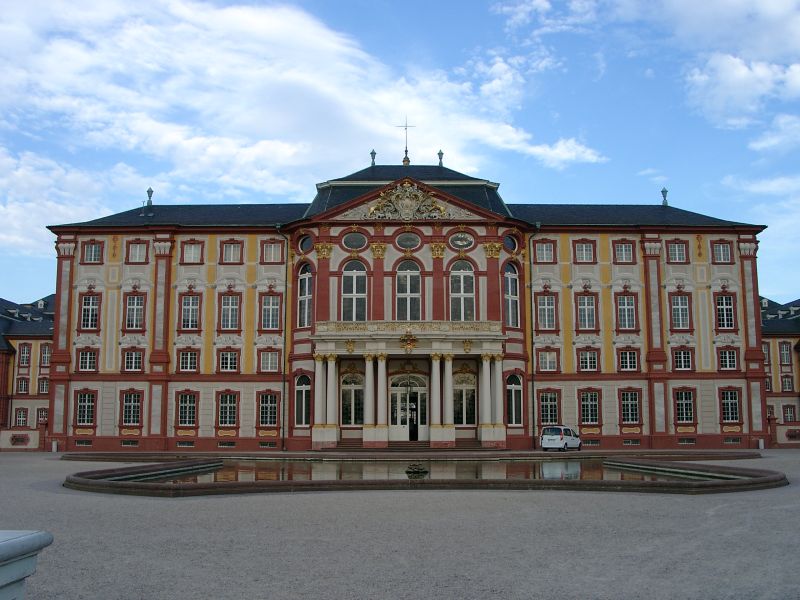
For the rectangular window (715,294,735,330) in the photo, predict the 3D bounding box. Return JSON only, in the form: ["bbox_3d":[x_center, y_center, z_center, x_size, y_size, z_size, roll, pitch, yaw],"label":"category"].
[{"bbox_3d":[25.803,1.004,62.377,1.450,2.740,0.250,0,-8,-1],"label":"rectangular window"}]

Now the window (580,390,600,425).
[{"bbox_3d":[15.534,8.813,64.130,1.470,2.670,0.250,0,-8,0],"label":"window"}]

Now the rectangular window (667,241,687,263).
[{"bbox_3d":[22.130,-3.761,62.723,1.419,1.594,0.250,0,-8,-1],"label":"rectangular window"}]

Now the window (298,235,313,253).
[{"bbox_3d":[-7.354,-4.397,61.153,0.300,1.347,1.850,6,-10,-41],"label":"window"}]

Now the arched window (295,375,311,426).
[{"bbox_3d":[-7.446,7.737,60.323,1.926,3.975,0.300,-7,-10,44],"label":"arched window"}]

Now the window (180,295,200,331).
[{"bbox_3d":[-16.356,0.999,61.584,1.406,2.685,0.250,0,-8,-1],"label":"window"}]

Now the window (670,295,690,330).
[{"bbox_3d":[23.032,1.038,64.466,1.370,2.920,0.250,0,-8,-1],"label":"window"}]

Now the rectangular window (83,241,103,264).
[{"bbox_3d":[-24.903,-3.813,63.721,1.466,1.734,0.200,0,-8,-1],"label":"rectangular window"}]

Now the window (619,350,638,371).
[{"bbox_3d":[18.042,4.806,61.908,1.427,1.542,0.250,0,-8,-1],"label":"window"}]

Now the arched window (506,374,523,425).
[{"bbox_3d":[9.202,8.026,62.974,0.250,4.080,2.000,-8,-11,43],"label":"arched window"}]

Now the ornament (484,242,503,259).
[{"bbox_3d":[7.131,-3.774,60.256,1.459,1.262,0.600,0,-7,-1],"label":"ornament"}]

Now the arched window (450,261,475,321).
[{"bbox_3d":[4.779,-0.575,59.940,1.901,4.992,0.250,0,-8,-1],"label":"arched window"}]

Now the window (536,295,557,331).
[{"bbox_3d":[11.579,1.008,61.918,1.398,2.755,0.250,0,-8,-1],"label":"window"}]

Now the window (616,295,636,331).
[{"bbox_3d":[18.074,1.008,62.595,1.340,2.757,0.250,0,-7,-1],"label":"window"}]

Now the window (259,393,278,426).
[{"bbox_3d":[-10.681,8.943,63.890,1.470,2.610,0.250,0,-8,0],"label":"window"}]

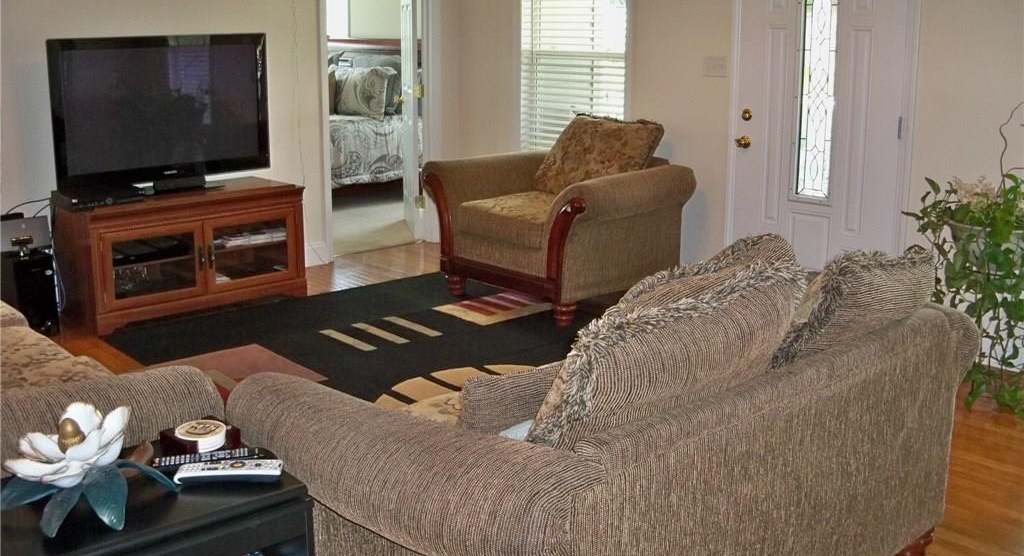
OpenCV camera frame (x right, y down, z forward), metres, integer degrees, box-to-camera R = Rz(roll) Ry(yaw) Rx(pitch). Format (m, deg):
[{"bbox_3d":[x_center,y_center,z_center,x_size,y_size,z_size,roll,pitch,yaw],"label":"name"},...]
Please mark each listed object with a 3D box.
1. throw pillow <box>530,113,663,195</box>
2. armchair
[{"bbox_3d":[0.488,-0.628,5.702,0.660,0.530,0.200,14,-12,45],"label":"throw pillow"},{"bbox_3d":[0.268,-0.336,5.728,1.020,0.880,1.210,-13,19,-42],"label":"armchair"}]

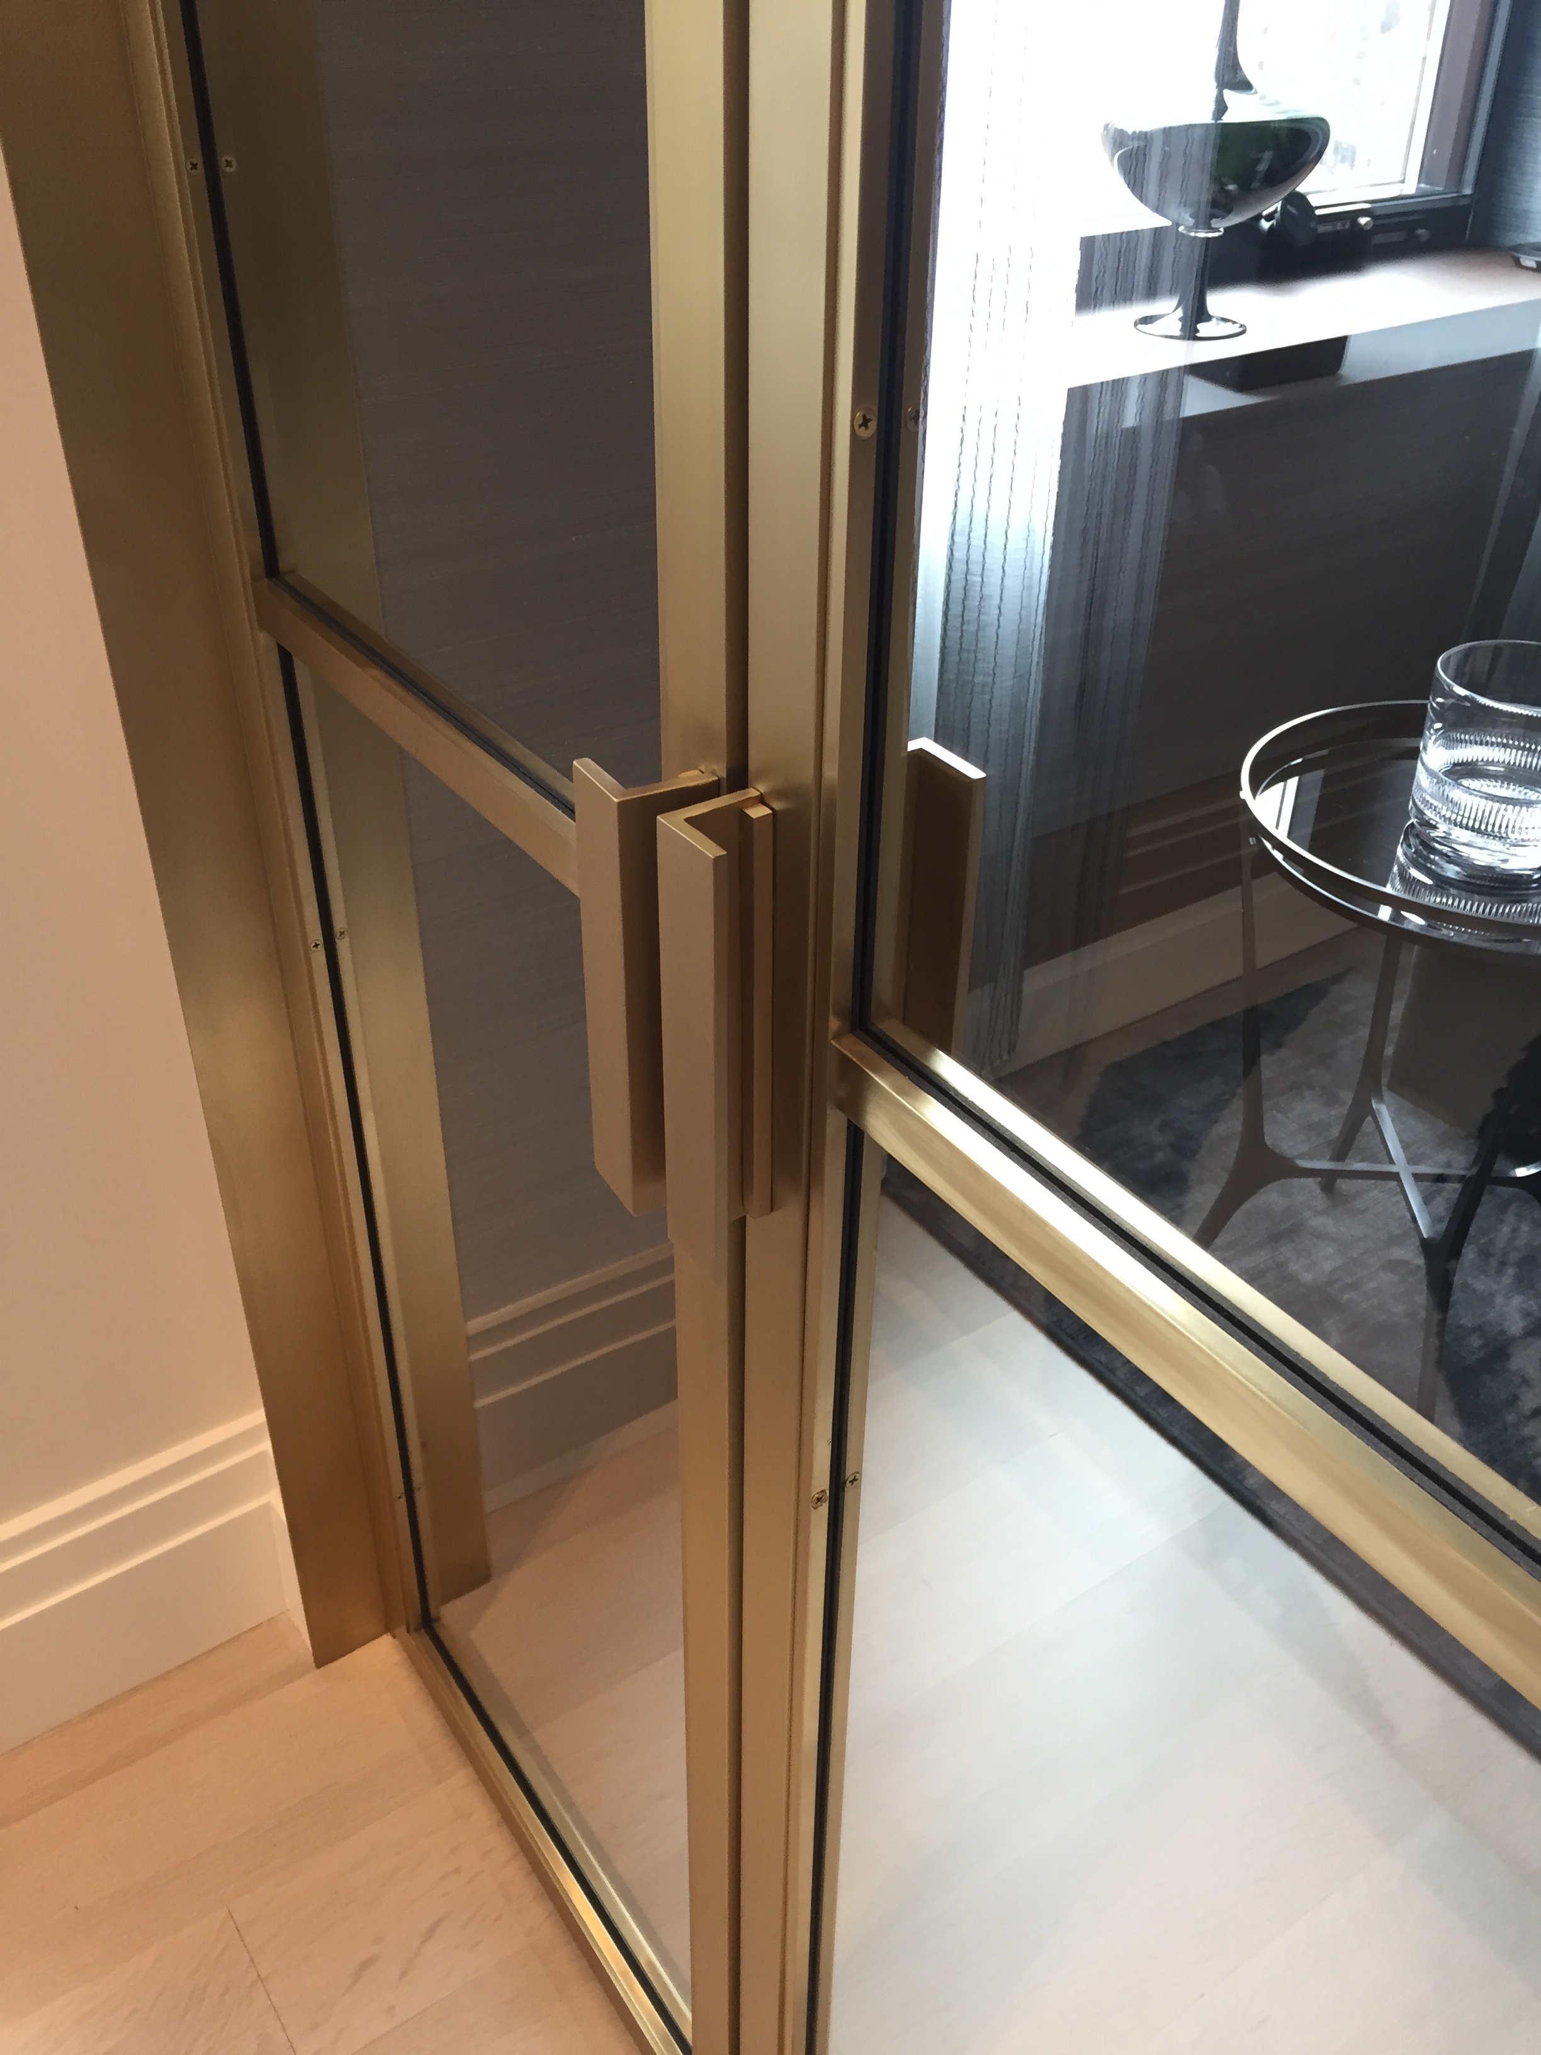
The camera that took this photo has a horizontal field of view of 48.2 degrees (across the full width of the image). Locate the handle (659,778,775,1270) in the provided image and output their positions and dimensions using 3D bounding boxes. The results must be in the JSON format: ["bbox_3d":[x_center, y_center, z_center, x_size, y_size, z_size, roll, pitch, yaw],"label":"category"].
[{"bbox_3d":[-0.015,0.009,0.676,0.042,0.198,0.037,-20,38,-28],"label":"handle"}]

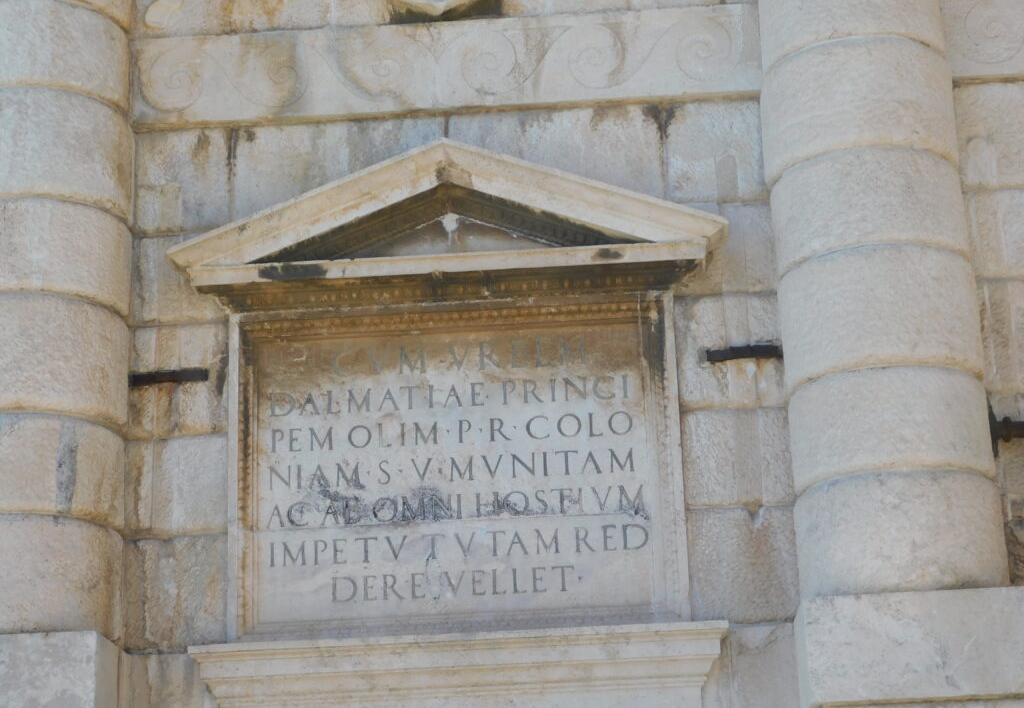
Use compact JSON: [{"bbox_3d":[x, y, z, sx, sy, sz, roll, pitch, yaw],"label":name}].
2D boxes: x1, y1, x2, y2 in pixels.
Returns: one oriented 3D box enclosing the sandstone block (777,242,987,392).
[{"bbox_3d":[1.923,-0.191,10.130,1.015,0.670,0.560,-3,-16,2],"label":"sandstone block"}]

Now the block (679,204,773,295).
[{"bbox_3d":[1.075,-0.499,10.037,0.537,0.488,0.310,-3,-17,2],"label":"block"}]

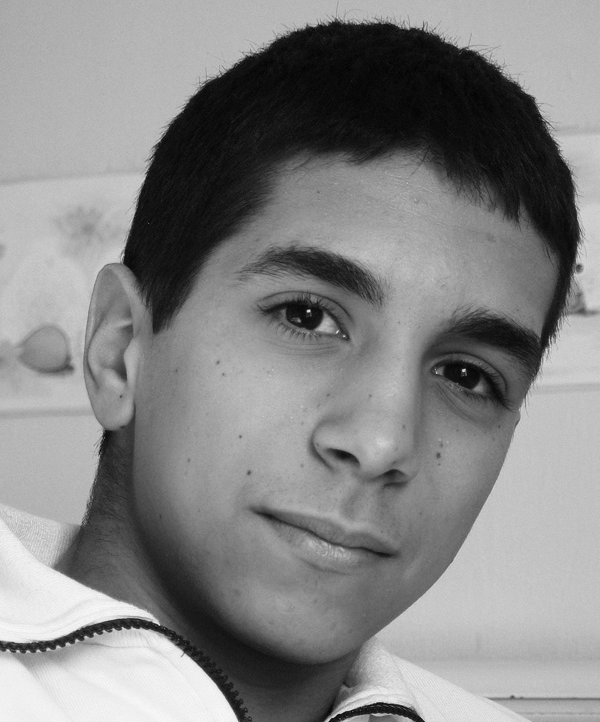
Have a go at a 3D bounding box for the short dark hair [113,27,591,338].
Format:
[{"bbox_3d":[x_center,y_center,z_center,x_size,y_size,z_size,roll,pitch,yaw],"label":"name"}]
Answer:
[{"bbox_3d":[0.020,-0.046,1.800,0.165,0.165,0.195,22,-8,-18],"label":"short dark hair"}]

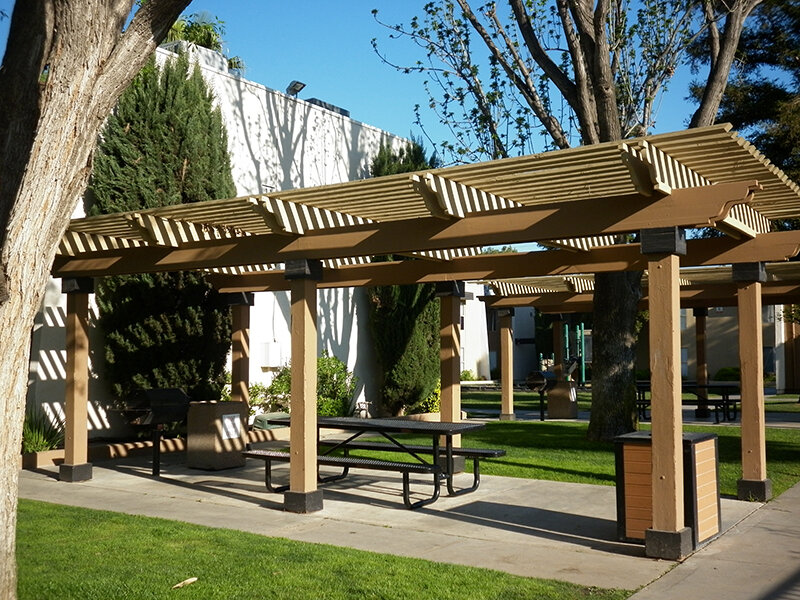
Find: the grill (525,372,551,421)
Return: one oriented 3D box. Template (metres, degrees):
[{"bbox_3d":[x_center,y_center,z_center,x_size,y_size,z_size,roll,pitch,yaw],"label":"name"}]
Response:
[{"bbox_3d":[3.210,2.161,20.232,0.531,1.110,0.682,-2,-4,34],"label":"grill"}]

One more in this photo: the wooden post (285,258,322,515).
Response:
[{"bbox_3d":[-0.972,0.858,9.152,0.273,2.512,0.273,-2,-4,34],"label":"wooden post"}]

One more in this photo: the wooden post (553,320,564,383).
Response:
[{"bbox_3d":[4.064,1.590,23.108,0.245,2.450,0.245,-3,-4,34],"label":"wooden post"}]

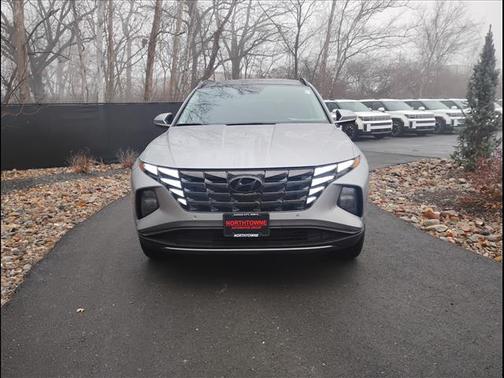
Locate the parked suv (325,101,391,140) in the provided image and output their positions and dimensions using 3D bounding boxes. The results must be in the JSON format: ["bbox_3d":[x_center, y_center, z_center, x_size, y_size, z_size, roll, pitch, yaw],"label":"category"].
[{"bbox_3d":[4.392,-3.343,19.420,1.920,1.740,4.830,-6,12,-25],"label":"parked suv"}]

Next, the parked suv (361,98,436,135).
[{"bbox_3d":[6.818,-3.623,20.606,1.920,1.740,4.830,-6,12,-25],"label":"parked suv"}]

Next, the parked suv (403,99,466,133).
[{"bbox_3d":[9.261,-3.900,21.779,1.920,1.740,4.830,-6,12,-25],"label":"parked suv"}]

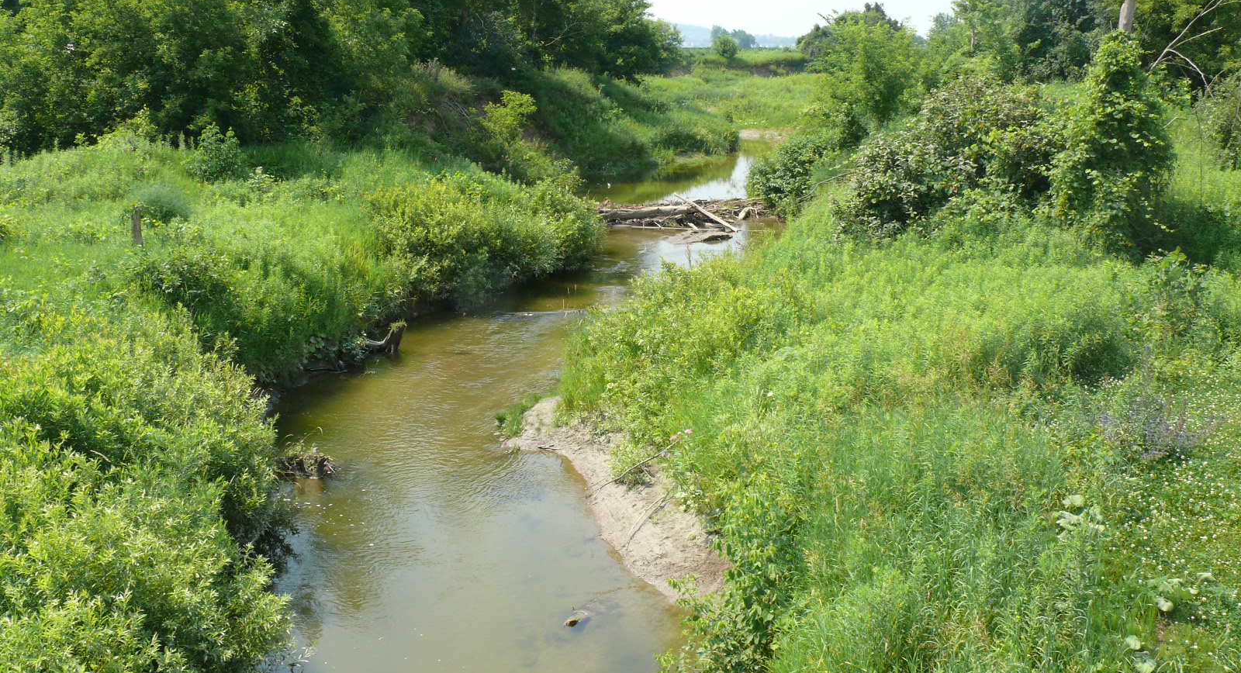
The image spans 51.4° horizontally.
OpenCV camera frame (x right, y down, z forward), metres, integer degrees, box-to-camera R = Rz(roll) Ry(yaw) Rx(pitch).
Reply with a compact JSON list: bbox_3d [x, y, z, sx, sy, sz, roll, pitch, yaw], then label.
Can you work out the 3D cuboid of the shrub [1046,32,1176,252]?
[{"bbox_3d":[8.488,-3.294,22.326,2.180,3.860,2.100,0,13,0],"label":"shrub"}]

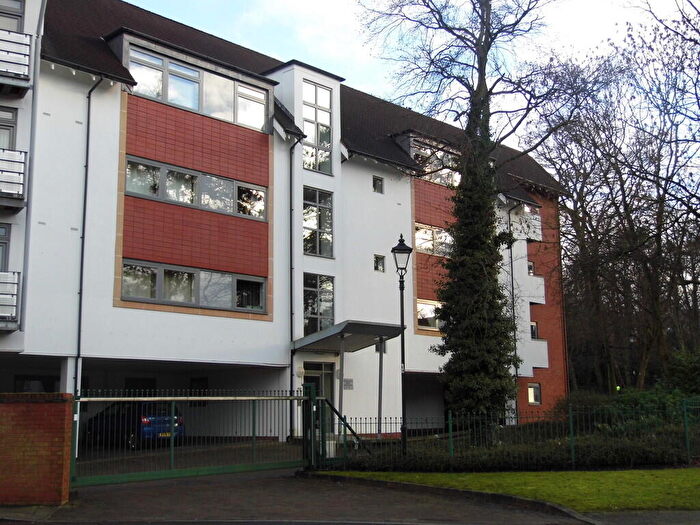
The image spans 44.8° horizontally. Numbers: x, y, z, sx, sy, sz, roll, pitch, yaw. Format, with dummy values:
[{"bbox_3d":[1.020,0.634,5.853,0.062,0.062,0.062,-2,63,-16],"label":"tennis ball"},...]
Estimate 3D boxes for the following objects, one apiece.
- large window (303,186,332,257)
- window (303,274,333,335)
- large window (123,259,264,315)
[{"bbox_3d":[-1.030,-1.239,27.015,0.120,2.157,1.360,-10,-13,43],"label":"large window"},{"bbox_3d":[-0.995,1.462,26.558,0.120,2.136,1.370,-10,-13,43],"label":"window"},{"bbox_3d":[-4.176,0.731,23.324,0.120,1.073,4.825,-10,-13,43],"label":"large window"}]

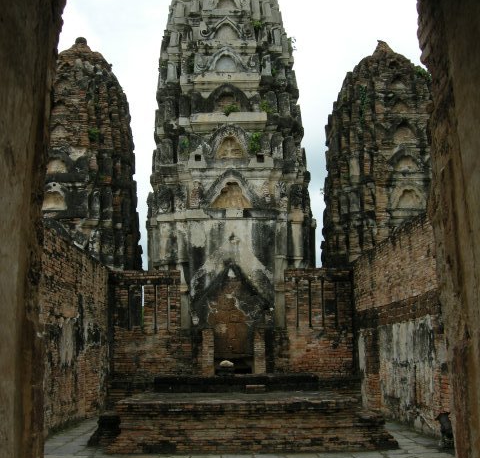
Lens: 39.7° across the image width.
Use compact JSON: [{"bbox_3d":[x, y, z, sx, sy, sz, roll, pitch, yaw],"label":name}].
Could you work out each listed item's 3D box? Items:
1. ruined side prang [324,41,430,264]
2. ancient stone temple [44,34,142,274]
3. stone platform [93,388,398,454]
[{"bbox_3d":[4.939,-0.854,22.097,4.250,11.500,4.200,-1,-10,-1],"label":"ruined side prang"},{"bbox_3d":[-5.483,-0.699,21.897,4.200,11.500,4.200,-1,-10,-1],"label":"ancient stone temple"},{"bbox_3d":[0.005,3.516,12.320,4.980,0.770,3.300,-1,-10,-1],"label":"stone platform"}]

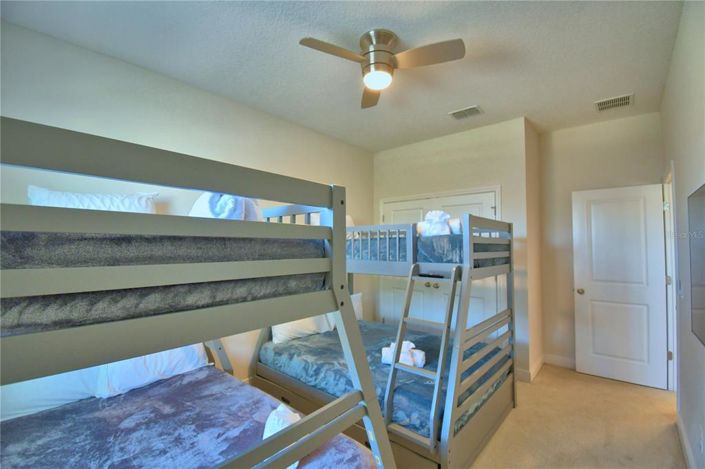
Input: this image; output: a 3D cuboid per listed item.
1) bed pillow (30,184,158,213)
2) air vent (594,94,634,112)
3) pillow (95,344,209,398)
[{"bbox_3d":[-1.665,-0.109,1.939,0.660,0.440,0.170,2,-45,-46],"label":"bed pillow"},{"bbox_3d":[2.567,-1.282,2.886,0.290,0.020,0.270,-2,-3,44],"label":"air vent"},{"bbox_3d":[-1.454,0.831,2.155,0.670,0.460,0.180,2,-38,-46],"label":"pillow"}]

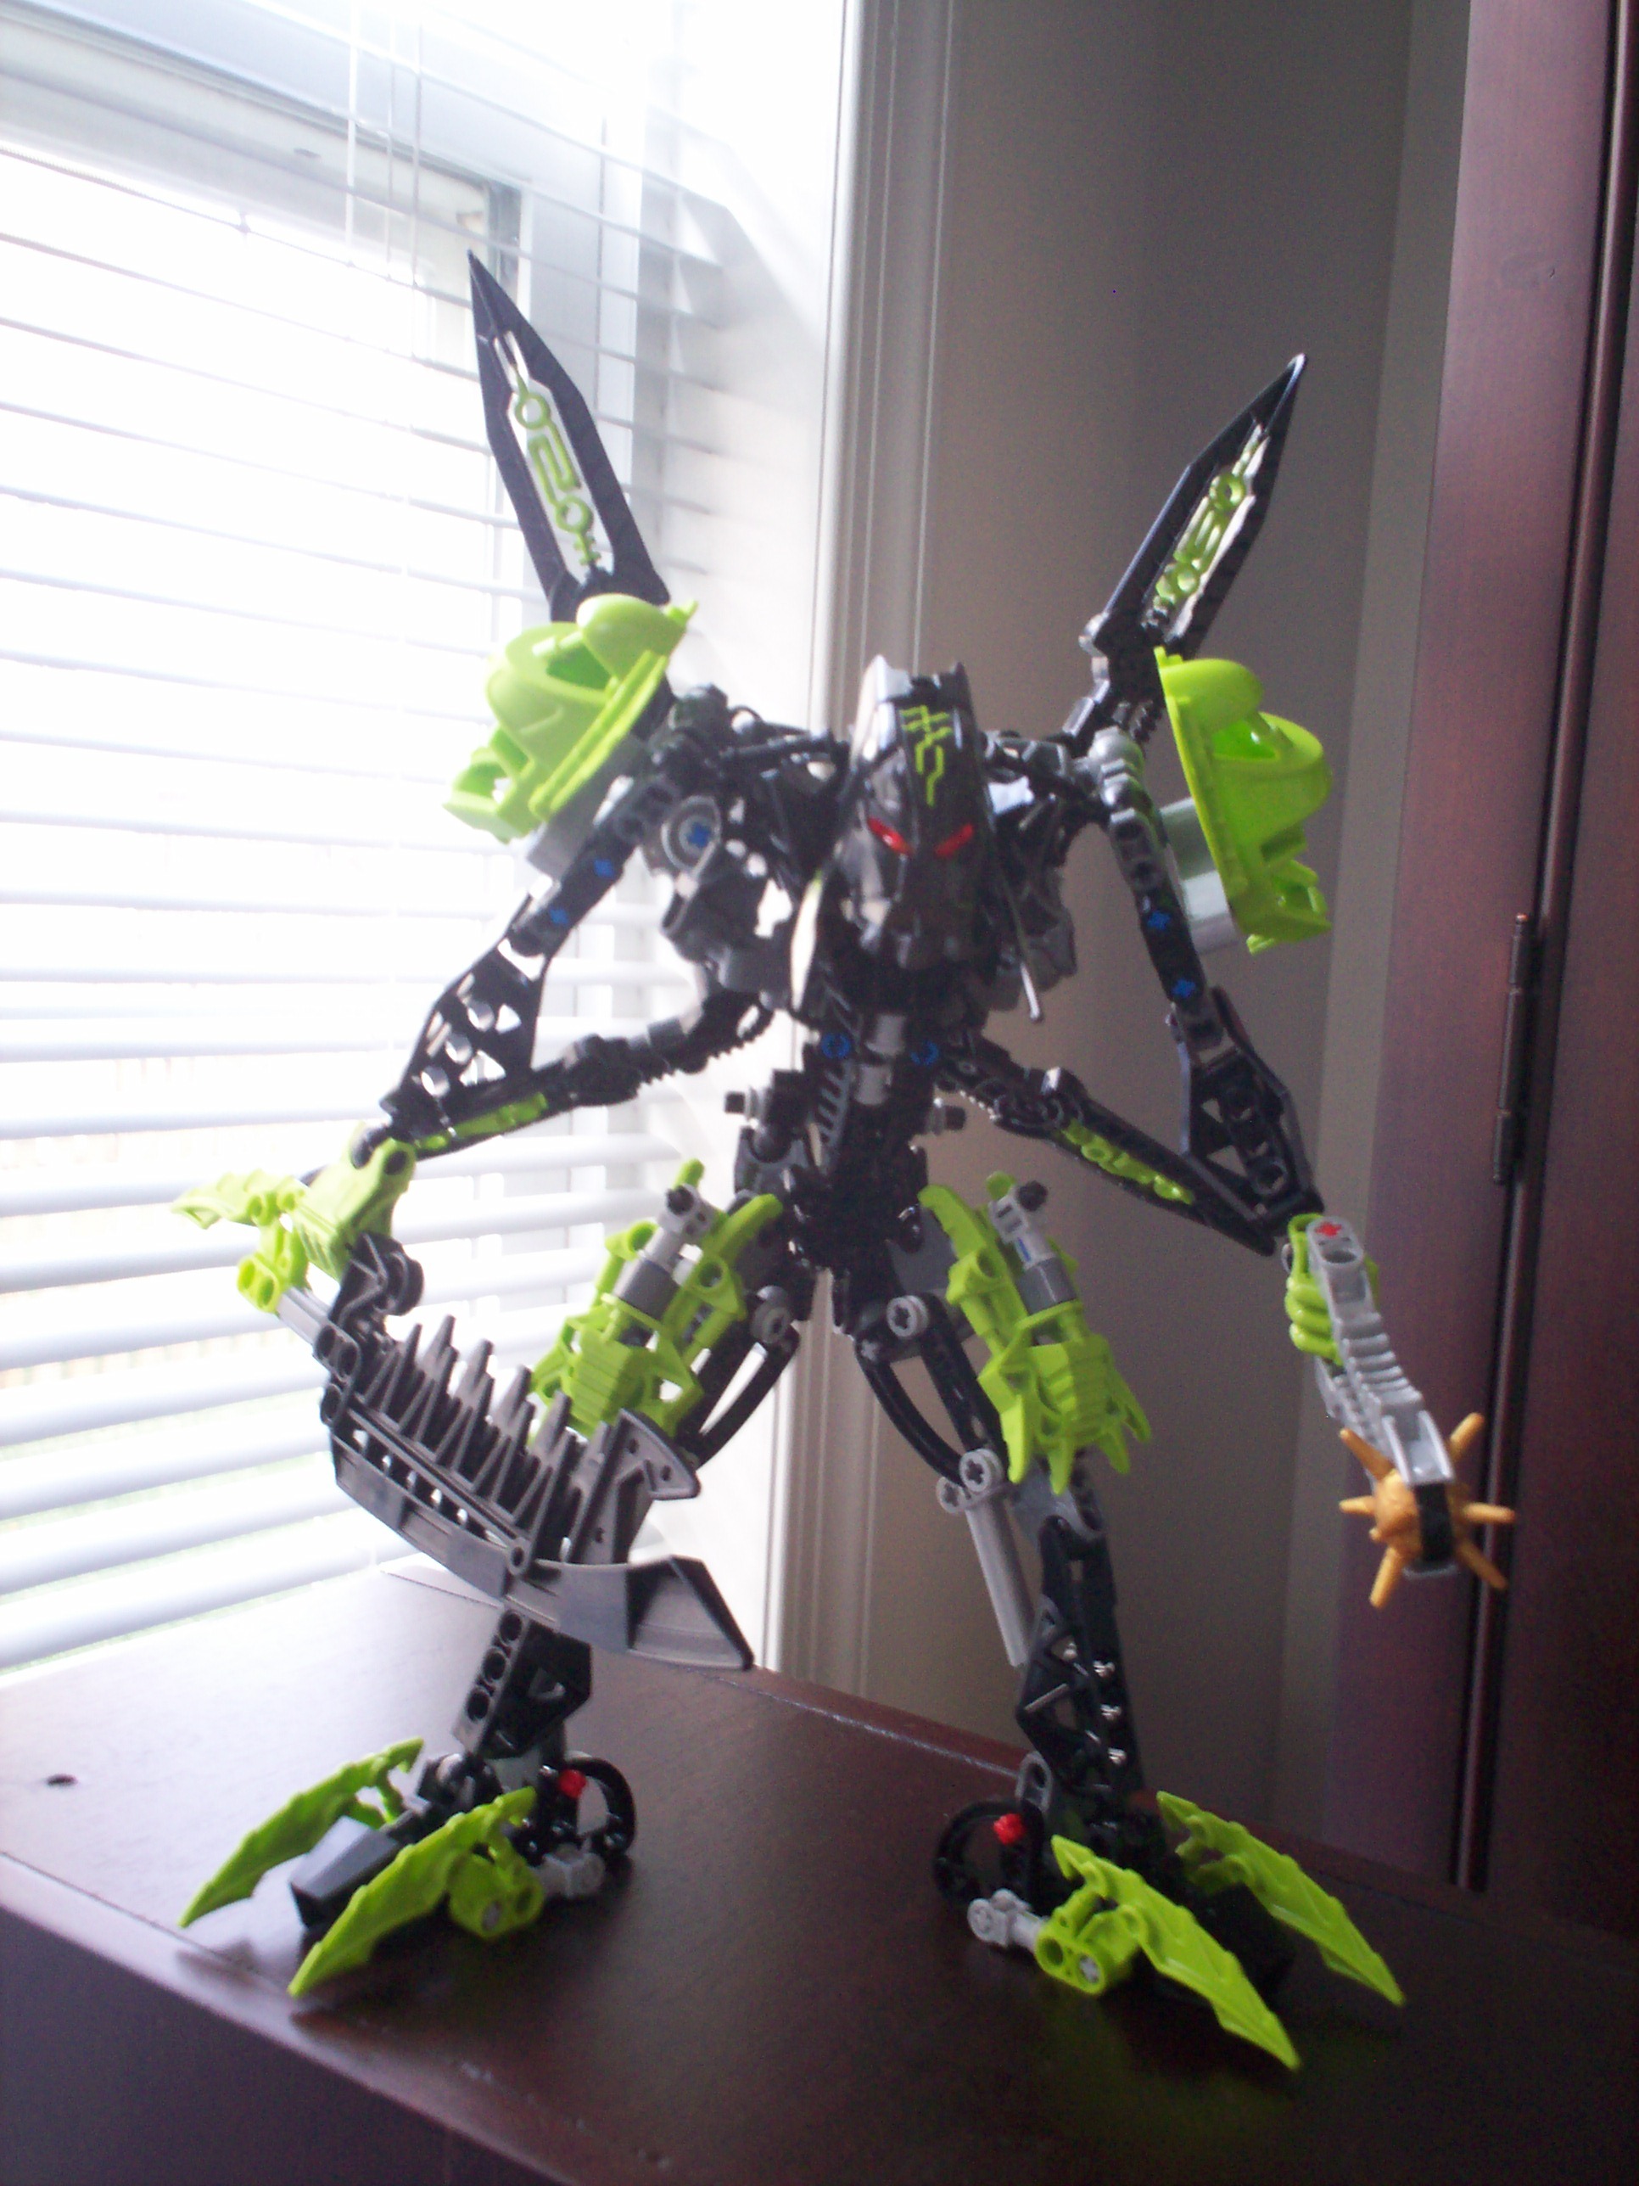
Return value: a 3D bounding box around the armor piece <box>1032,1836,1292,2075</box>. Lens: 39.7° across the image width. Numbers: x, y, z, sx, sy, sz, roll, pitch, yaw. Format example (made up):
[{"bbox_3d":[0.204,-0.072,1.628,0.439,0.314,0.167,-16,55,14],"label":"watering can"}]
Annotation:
[{"bbox_3d":[0.056,0.143,0.379,0.013,0.021,0.053,-3,8,-45],"label":"armor piece"}]

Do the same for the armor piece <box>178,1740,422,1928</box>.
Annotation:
[{"bbox_3d":[-0.090,0.133,0.409,0.013,0.021,0.053,8,7,41],"label":"armor piece"}]

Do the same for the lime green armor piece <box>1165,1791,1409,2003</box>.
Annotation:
[{"bbox_3d":[0.079,0.142,0.402,0.013,0.021,0.053,-3,8,-45],"label":"lime green armor piece"}]

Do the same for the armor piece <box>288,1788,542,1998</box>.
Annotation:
[{"bbox_3d":[-0.065,0.137,0.387,0.013,0.021,0.053,8,7,41],"label":"armor piece"}]

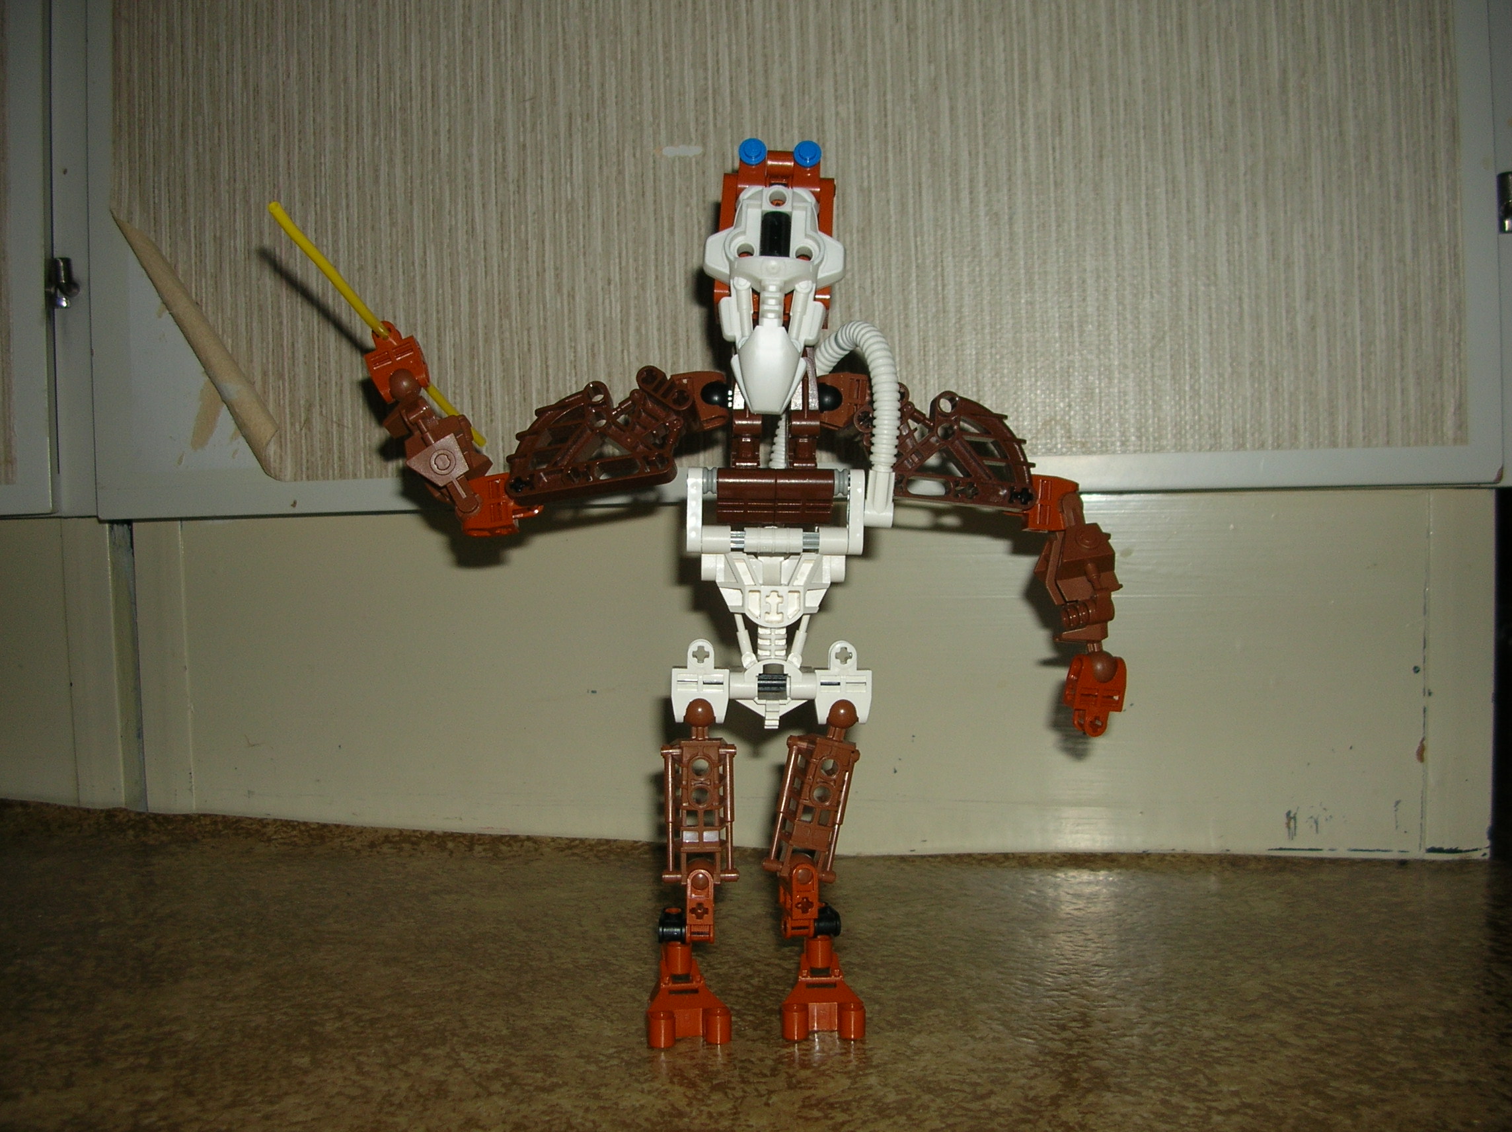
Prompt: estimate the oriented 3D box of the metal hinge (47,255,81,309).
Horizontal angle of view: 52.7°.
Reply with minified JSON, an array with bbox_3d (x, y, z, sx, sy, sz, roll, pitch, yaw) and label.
[{"bbox_3d":[-0.322,-0.132,0.710,0.011,0.023,0.009,-1,3,10],"label":"metal hinge"}]

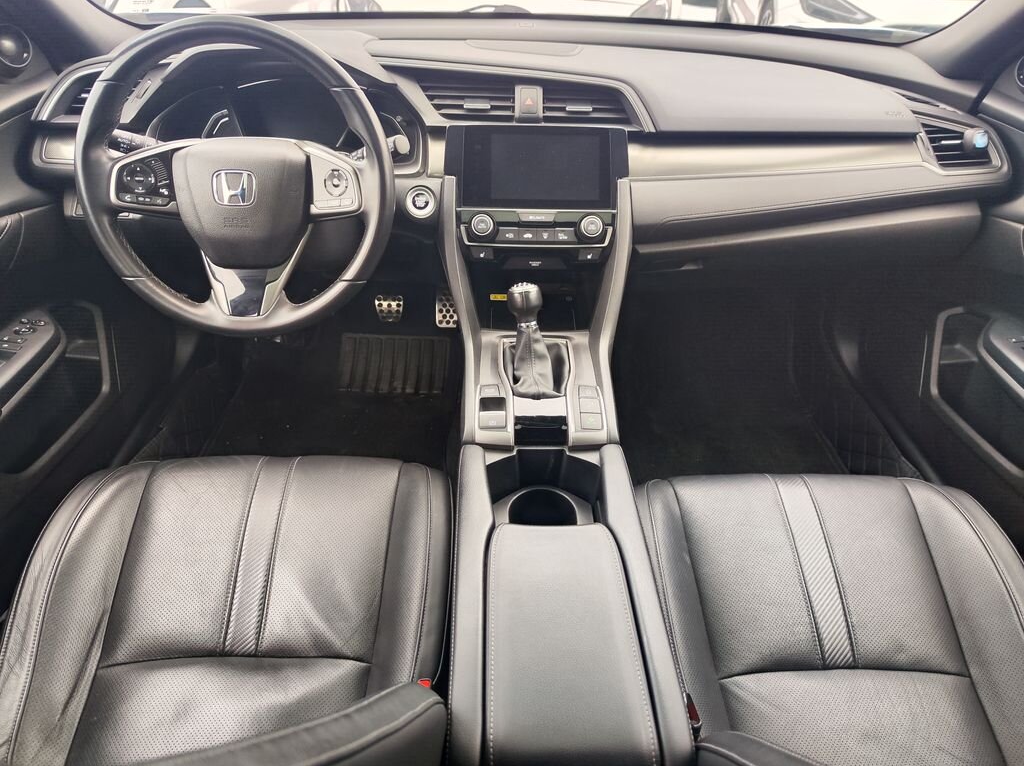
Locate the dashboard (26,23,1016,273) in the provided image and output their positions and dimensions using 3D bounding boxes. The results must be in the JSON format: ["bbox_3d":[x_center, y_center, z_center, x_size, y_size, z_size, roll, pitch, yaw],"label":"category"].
[{"bbox_3d":[0.025,-0.381,1.081,1.450,0.300,0.460,1,36,-2],"label":"dashboard"}]

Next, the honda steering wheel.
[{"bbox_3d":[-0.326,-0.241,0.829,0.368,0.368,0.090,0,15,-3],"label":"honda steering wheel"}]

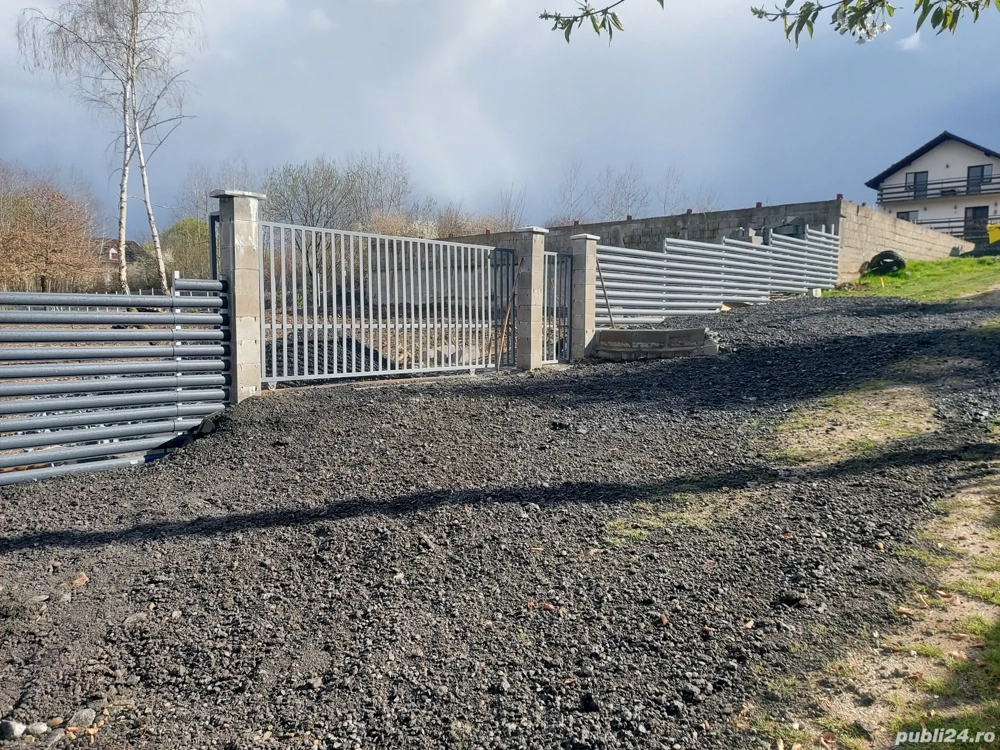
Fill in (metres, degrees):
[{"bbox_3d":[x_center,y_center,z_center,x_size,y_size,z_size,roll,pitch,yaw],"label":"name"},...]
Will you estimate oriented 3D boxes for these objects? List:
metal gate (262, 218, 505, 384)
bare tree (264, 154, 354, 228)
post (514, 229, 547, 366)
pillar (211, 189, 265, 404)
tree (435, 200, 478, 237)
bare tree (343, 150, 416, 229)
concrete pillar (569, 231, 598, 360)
[{"bbox_3d":[-1.164,-0.796,8.840,0.080,1.735,4.036,5,6,42],"label":"metal gate"},{"bbox_3d":[-6.918,-5.350,26.201,3.213,5.049,3.213,1,5,0],"label":"bare tree"},{"bbox_3d":[0.442,-1.054,10.227,0.330,1.973,0.330,5,6,42],"label":"post"},{"bbox_3d":[-2.519,-0.729,7.036,0.360,2.004,0.360,5,6,42],"label":"pillar"},{"bbox_3d":[-2.007,-5.982,33.159,1.950,3.996,1.950,1,5,0],"label":"tree"},{"bbox_3d":[-5.537,-7.089,33.253,3.280,6.358,3.280,1,5,0],"label":"bare tree"},{"bbox_3d":[1.305,-1.186,11.184,0.330,1.889,0.330,5,6,42],"label":"concrete pillar"}]

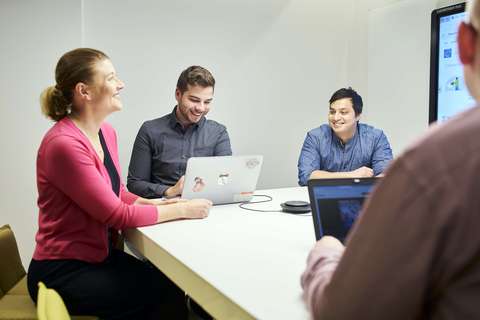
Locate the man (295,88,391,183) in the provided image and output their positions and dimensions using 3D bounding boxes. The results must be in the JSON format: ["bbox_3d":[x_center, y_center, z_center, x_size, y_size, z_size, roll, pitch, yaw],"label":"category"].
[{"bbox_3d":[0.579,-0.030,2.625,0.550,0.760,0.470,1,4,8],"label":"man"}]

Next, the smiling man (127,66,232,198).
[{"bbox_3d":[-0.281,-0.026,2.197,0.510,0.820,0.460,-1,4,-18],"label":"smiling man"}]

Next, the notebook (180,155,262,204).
[{"bbox_3d":[-0.128,0.083,2.048,0.337,0.221,0.330,-1,4,-27],"label":"notebook"}]

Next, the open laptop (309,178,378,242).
[{"bbox_3d":[0.402,0.172,1.350,0.320,0.195,0.320,0,4,-11],"label":"open laptop"}]

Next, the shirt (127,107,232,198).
[{"bbox_3d":[-0.280,0.041,2.189,0.510,0.580,0.420,-1,4,-18],"label":"shirt"}]

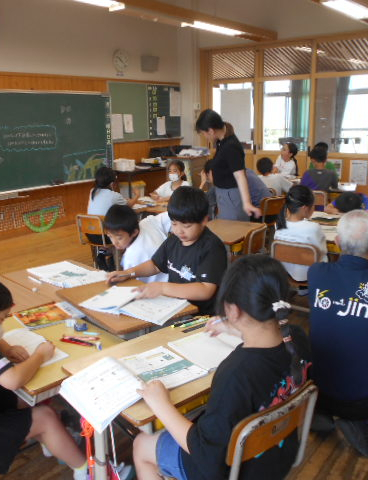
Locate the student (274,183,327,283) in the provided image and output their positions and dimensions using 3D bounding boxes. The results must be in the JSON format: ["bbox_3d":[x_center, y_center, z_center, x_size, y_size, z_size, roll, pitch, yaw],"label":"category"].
[{"bbox_3d":[0.894,0.093,3.449,0.420,1.040,0.660,8,17,34],"label":"student"}]

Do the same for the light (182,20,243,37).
[{"bbox_3d":[0.426,-2.934,6.656,0.220,0.100,1.220,9,18,36],"label":"light"}]

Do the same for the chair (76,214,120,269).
[{"bbox_3d":[-0.621,0.113,4.035,0.370,0.730,0.450,4,16,20],"label":"chair"}]

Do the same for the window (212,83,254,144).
[{"bbox_3d":[0.838,-2.136,8.306,0.880,1.130,0.060,10,18,38],"label":"window"}]

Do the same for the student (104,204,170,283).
[{"bbox_3d":[-0.244,0.255,2.917,0.660,1.010,0.420,-12,18,-35],"label":"student"}]

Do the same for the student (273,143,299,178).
[{"bbox_3d":[1.400,-0.765,6.622,0.520,1.120,0.400,-10,16,-30],"label":"student"}]

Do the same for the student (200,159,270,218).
[{"bbox_3d":[0.513,-0.251,4.755,0.765,1.071,0.428,7,17,30],"label":"student"}]

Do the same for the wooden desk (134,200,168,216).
[{"bbox_3d":[-0.209,0.015,4.505,0.610,0.660,0.420,2,15,12],"label":"wooden desk"}]

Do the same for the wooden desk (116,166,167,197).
[{"bbox_3d":[-0.680,-0.800,7.840,0.550,0.710,0.950,10,18,38],"label":"wooden desk"}]

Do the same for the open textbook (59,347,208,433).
[{"bbox_3d":[-0.165,0.429,1.524,0.408,0.061,0.265,-13,19,-39],"label":"open textbook"}]

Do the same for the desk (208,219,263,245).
[{"bbox_3d":[0.287,0.241,3.705,0.450,0.660,0.660,7,17,31],"label":"desk"}]

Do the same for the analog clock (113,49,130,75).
[{"bbox_3d":[-0.951,-2.719,7.313,0.061,0.347,0.347,9,18,36],"label":"analog clock"}]

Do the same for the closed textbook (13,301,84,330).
[{"bbox_3d":[-0.581,0.330,2.071,0.245,0.015,0.205,-10,16,-30],"label":"closed textbook"}]

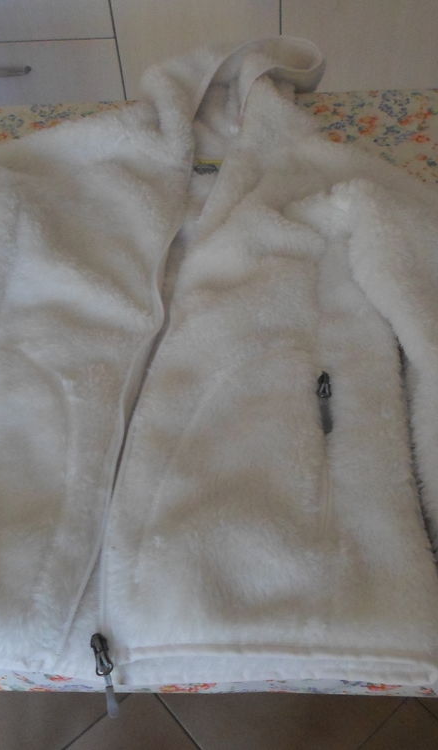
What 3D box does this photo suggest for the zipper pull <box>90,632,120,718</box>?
[{"bbox_3d":[-0.073,0.192,0.462,0.011,0.011,0.049,-13,65,-7],"label":"zipper pull"}]

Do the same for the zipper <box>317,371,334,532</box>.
[{"bbox_3d":[0.081,0.054,0.550,0.012,0.011,0.143,1,49,7],"label":"zipper"}]

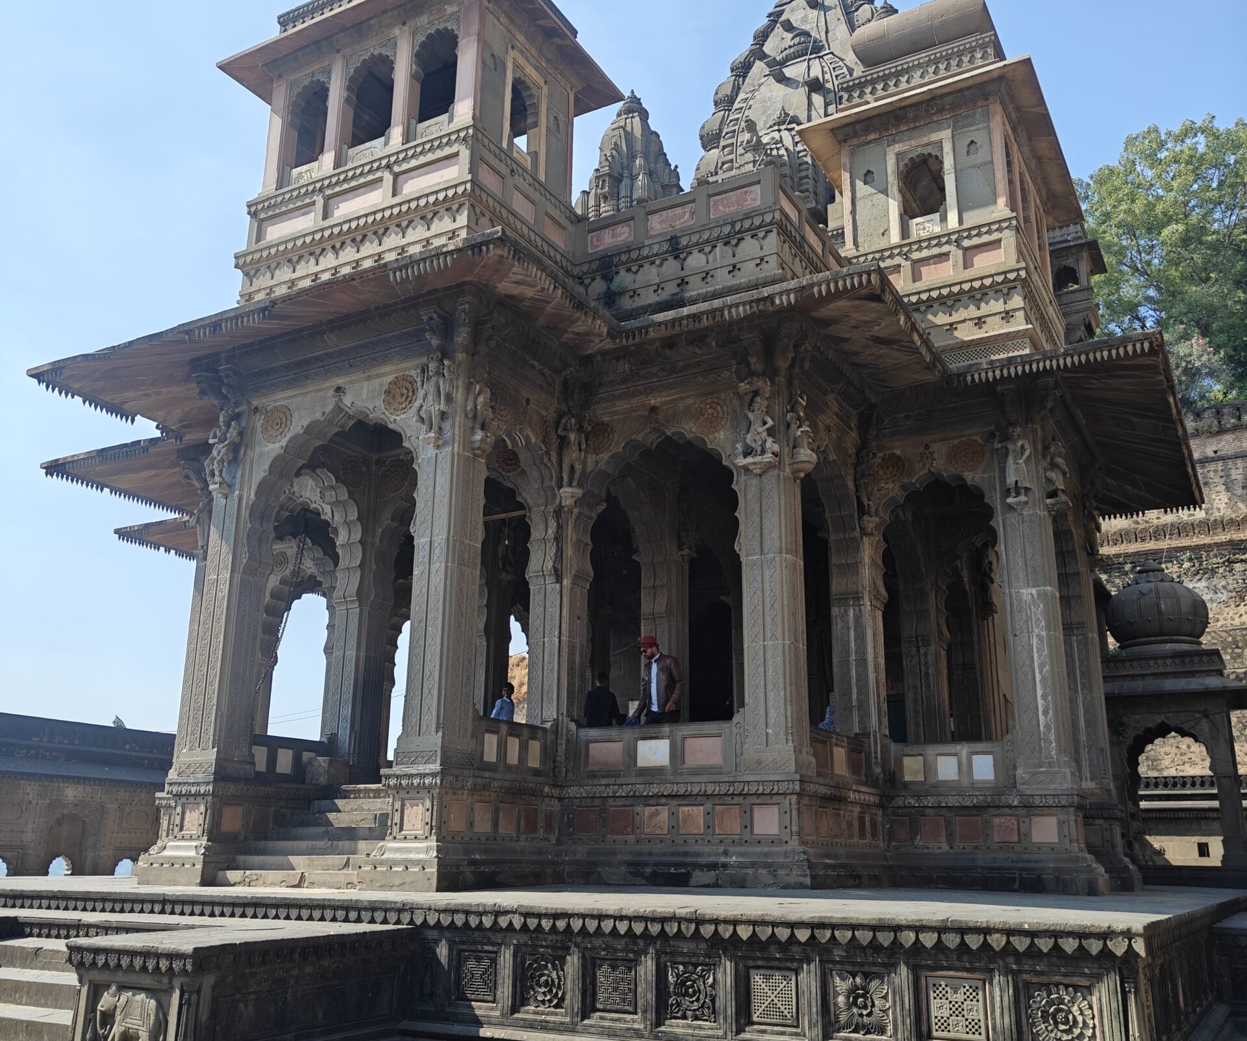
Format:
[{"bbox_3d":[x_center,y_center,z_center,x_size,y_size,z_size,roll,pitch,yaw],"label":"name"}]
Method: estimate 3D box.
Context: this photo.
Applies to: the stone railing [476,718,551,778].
[{"bbox_3d":[-1.203,2.431,12.116,0.189,0.616,1.404,-8,-19,28],"label":"stone railing"}]

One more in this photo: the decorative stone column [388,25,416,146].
[{"bbox_3d":[-2.675,-5.286,14.283,0.232,1.663,0.243,-8,-19,28],"label":"decorative stone column"}]

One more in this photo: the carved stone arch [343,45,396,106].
[{"bbox_3d":[-3.230,-5.887,15.289,0.920,0.870,0.250,-8,-19,28],"label":"carved stone arch"}]

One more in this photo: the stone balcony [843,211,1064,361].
[{"bbox_3d":[5.085,-2.572,17.068,2.500,2.050,3.750,-8,-19,28],"label":"stone balcony"}]

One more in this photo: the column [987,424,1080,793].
[{"bbox_3d":[4.921,1.036,13.793,0.626,4.358,0.610,-8,-19,28],"label":"column"}]

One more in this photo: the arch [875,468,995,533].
[{"bbox_3d":[3.963,-0.150,14.701,1.474,1.026,0.459,-8,-19,28],"label":"arch"}]

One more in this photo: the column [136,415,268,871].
[{"bbox_3d":[-4.545,1.283,13.220,0.864,5.508,0.783,-8,-19,28],"label":"column"}]

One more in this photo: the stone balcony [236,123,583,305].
[{"bbox_3d":[-2.724,-3.357,14.815,3.699,1.550,2.435,-8,-19,28],"label":"stone balcony"}]

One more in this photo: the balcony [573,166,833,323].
[{"bbox_3d":[1.196,-2.942,15.102,2.786,1.577,2.592,-8,-19,28],"label":"balcony"}]

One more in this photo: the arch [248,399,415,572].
[{"bbox_3d":[-3.333,-0.386,13.723,2.650,2.080,0.460,-8,-19,28],"label":"arch"}]

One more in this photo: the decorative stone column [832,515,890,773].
[{"bbox_3d":[3.120,1.655,15.404,0.550,3.550,0.560,-8,-19,28],"label":"decorative stone column"}]

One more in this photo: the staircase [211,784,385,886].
[{"bbox_3d":[-2.869,3.388,12.531,2.257,1.118,1.782,-8,-19,28],"label":"staircase"}]

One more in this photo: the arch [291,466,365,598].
[{"bbox_3d":[-3.922,0.148,14.543,0.524,1.431,1.512,-8,-19,28],"label":"arch"}]

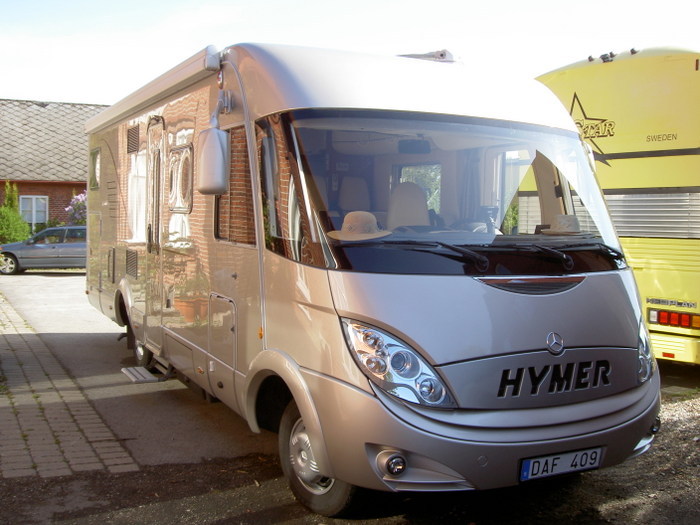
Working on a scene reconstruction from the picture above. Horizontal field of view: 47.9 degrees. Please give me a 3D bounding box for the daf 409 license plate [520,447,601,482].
[{"bbox_3d":[1.077,1.029,4.029,0.525,0.115,0.025,0,4,-27],"label":"daf 409 license plate"}]

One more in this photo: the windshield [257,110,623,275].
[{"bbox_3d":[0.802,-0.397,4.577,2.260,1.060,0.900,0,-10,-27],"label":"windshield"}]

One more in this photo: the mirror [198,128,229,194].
[{"bbox_3d":[-0.838,-0.624,4.824,0.190,0.415,0.130,0,4,-27],"label":"mirror"}]

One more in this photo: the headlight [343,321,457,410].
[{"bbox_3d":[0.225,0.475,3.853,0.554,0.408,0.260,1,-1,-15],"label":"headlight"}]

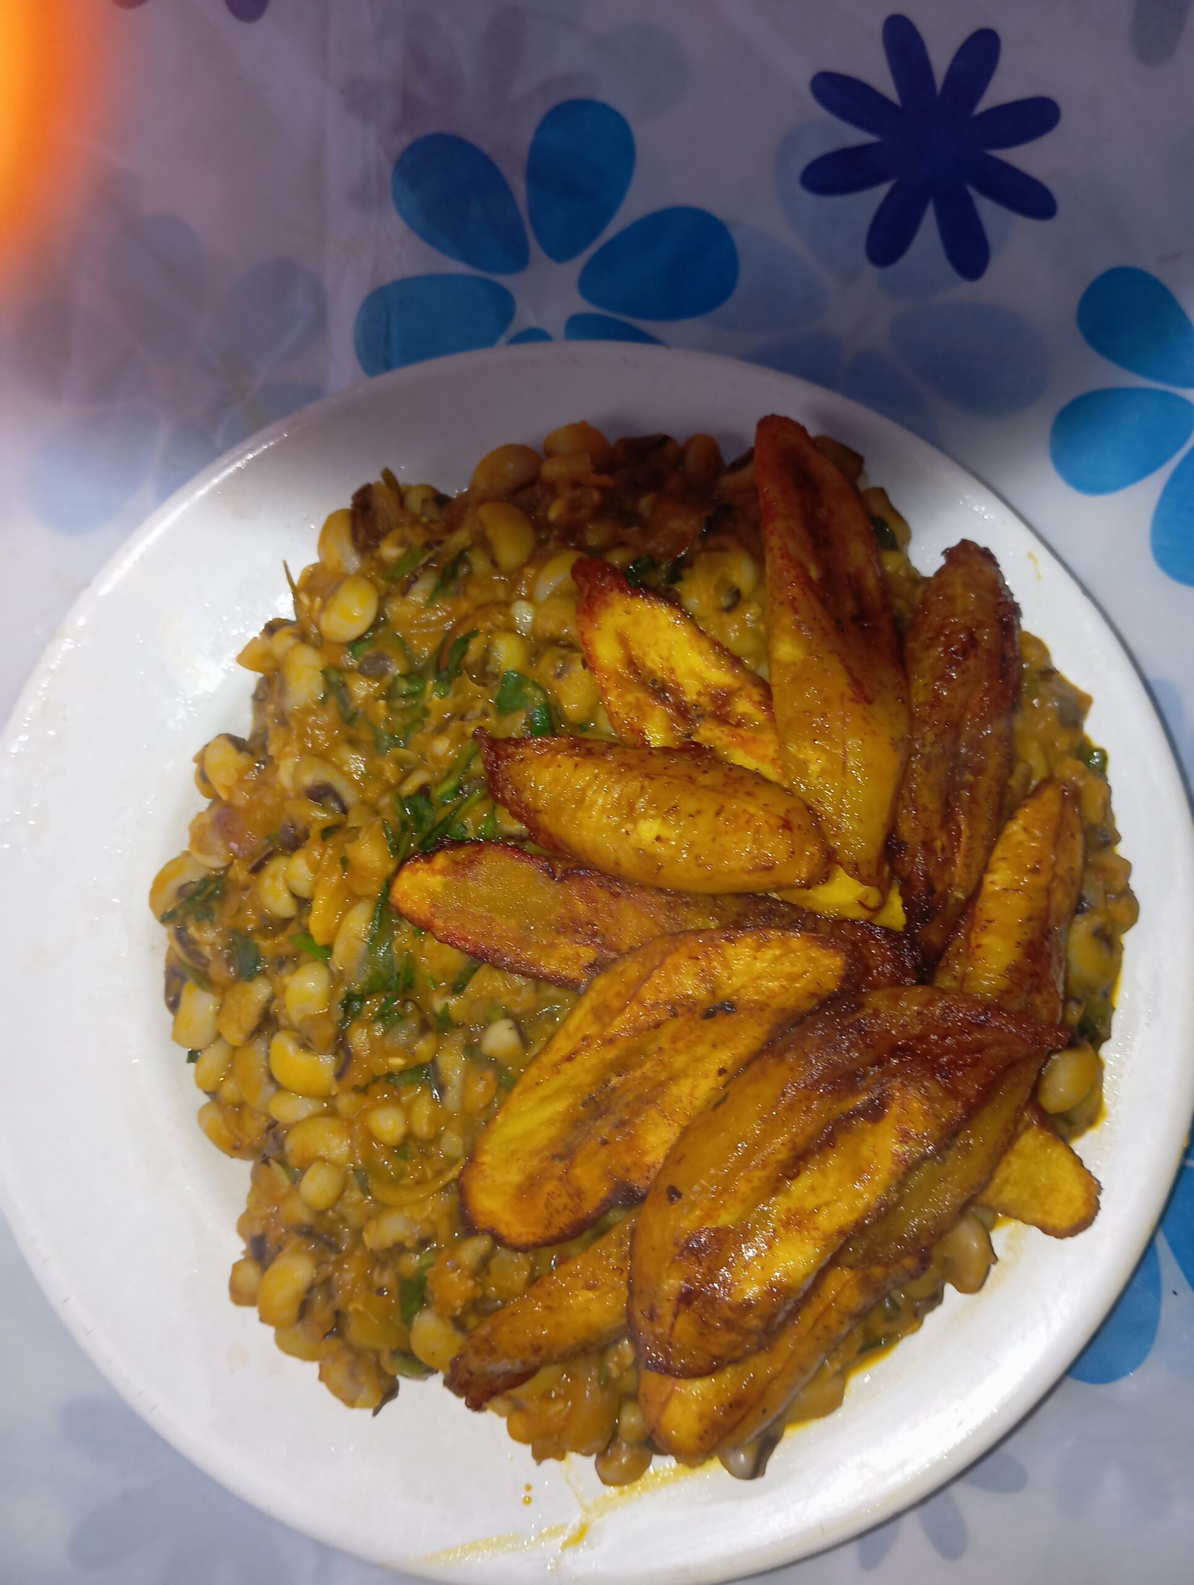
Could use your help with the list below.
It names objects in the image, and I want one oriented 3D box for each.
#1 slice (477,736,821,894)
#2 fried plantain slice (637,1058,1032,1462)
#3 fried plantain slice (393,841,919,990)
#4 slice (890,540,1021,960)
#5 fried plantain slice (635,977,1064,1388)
[{"bbox_3d":[0.009,0.004,0.231,0.066,0.018,0.025,10,89,-1],"label":"slice"},{"bbox_3d":[0.046,0.084,0.240,0.101,0.014,0.028,-45,99,-4],"label":"fried plantain slice"},{"bbox_3d":[0.011,0.026,0.240,0.100,0.012,0.023,10,86,-2],"label":"fried plantain slice"},{"bbox_3d":[0.070,-0.009,0.245,0.023,0.016,0.080,6,86,-10],"label":"slice"},{"bbox_3d":[0.039,0.065,0.229,0.040,0.014,0.094,44,87,-7],"label":"fried plantain slice"}]

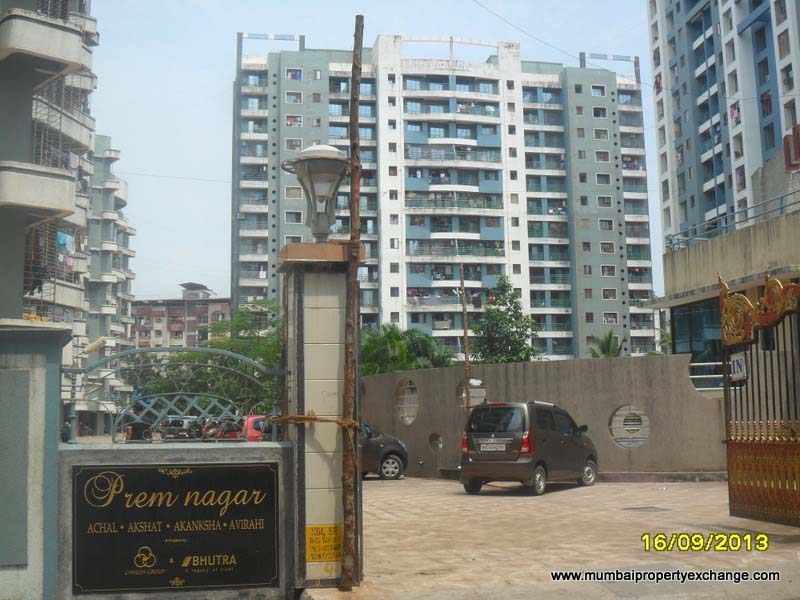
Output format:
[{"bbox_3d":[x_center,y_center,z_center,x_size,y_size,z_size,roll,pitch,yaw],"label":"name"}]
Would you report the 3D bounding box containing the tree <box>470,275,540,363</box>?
[{"bbox_3d":[3.273,2.130,30.971,2.400,5.900,2.300,-1,-7,0],"label":"tree"}]

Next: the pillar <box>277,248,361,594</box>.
[{"bbox_3d":[-0.624,0.885,7.961,0.575,2.586,0.565,1,-7,-13],"label":"pillar"}]

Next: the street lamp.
[{"bbox_3d":[-0.675,-0.834,8.178,0.540,0.840,0.540,1,-7,-13],"label":"street lamp"}]

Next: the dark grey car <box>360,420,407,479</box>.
[{"bbox_3d":[-1.544,3.579,24.531,3.780,1.540,1.690,6,-10,-43],"label":"dark grey car"}]

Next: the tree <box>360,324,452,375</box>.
[{"bbox_3d":[0.172,3.073,32.874,3.300,4.600,3.100,-1,-7,0],"label":"tree"}]

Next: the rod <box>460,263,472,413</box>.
[{"bbox_3d":[1.467,1.561,21.975,0.100,4.800,0.100,-1,-7,0],"label":"rod"}]

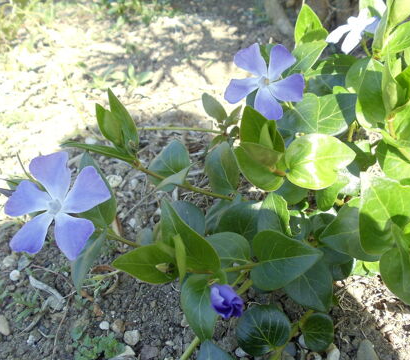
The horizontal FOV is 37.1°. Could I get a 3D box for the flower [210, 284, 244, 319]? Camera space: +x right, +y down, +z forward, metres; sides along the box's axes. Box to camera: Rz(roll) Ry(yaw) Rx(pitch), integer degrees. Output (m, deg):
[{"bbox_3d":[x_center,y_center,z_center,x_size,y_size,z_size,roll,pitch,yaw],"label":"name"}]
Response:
[{"bbox_3d":[0.012,0.065,0.328,0.017,0.017,0.020,-6,30,-20],"label":"flower"}]

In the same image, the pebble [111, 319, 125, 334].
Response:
[{"bbox_3d":[-0.051,0.086,0.360,0.008,0.007,0.008,0,36,0],"label":"pebble"}]

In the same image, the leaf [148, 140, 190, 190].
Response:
[{"bbox_3d":[-0.023,-0.009,0.380,0.026,0.009,0.032,-18,55,-13],"label":"leaf"}]

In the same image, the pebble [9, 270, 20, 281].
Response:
[{"bbox_3d":[-0.122,0.061,0.390,0.006,0.005,0.006,0,40,0],"label":"pebble"}]

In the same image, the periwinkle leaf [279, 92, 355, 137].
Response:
[{"bbox_3d":[0.074,-0.044,0.406,0.050,0.010,0.045,5,44,7],"label":"periwinkle leaf"}]

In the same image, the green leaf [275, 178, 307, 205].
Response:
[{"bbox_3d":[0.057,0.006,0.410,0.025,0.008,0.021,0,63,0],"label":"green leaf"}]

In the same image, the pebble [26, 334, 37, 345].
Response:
[{"bbox_3d":[-0.101,0.093,0.355,0.007,0.005,0.006,0,36,0],"label":"pebble"}]

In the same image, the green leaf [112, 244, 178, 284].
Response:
[{"bbox_3d":[-0.031,0.044,0.319,0.034,0.009,0.023,4,61,3],"label":"green leaf"}]

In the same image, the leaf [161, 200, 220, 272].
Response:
[{"bbox_3d":[-0.009,0.029,0.326,0.025,0.011,0.046,-24,63,-19],"label":"leaf"}]

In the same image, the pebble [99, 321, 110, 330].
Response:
[{"bbox_3d":[-0.060,0.087,0.365,0.005,0.005,0.005,0,40,0],"label":"pebble"}]

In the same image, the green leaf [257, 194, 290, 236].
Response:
[{"bbox_3d":[0.043,0.021,0.375,0.021,0.010,0.030,-10,62,0],"label":"green leaf"}]

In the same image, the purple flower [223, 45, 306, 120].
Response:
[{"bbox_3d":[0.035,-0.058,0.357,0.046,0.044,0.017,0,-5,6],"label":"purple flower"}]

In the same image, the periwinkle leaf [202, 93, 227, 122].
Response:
[{"bbox_3d":[0.006,-0.050,0.420,0.013,0.006,0.027,-33,72,-27],"label":"periwinkle leaf"}]

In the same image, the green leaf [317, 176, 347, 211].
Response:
[{"bbox_3d":[0.083,0.009,0.403,0.024,0.009,0.026,38,78,25],"label":"green leaf"}]

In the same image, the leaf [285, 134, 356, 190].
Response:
[{"bbox_3d":[0.071,-0.011,0.380,0.045,0.009,0.034,-7,68,-5],"label":"leaf"}]

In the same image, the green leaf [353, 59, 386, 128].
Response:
[{"bbox_3d":[0.117,-0.061,0.425,0.025,0.047,0.010,-8,0,22],"label":"green leaf"}]

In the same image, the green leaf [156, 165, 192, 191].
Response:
[{"bbox_3d":[-0.018,0.000,0.357,0.024,0.008,0.013,-26,44,-25],"label":"green leaf"}]

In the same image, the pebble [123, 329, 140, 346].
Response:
[{"bbox_3d":[-0.042,0.091,0.352,0.009,0.008,0.009,0,36,0],"label":"pebble"}]

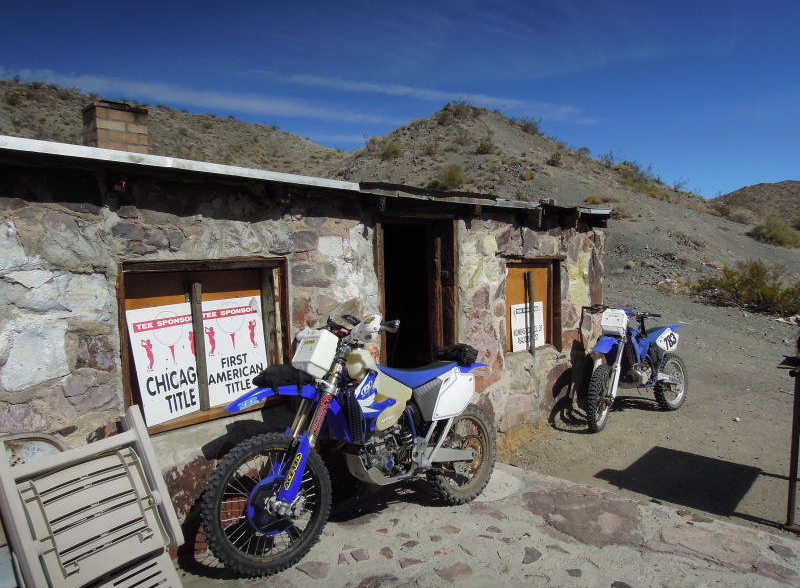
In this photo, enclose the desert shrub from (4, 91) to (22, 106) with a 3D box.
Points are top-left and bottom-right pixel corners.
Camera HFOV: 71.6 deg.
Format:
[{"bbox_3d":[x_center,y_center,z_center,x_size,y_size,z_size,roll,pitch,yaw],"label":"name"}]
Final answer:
[{"bbox_3d":[-39.019,-19.737,56.000,1.745,1.535,1.657,0,4,0],"label":"desert shrub"}]

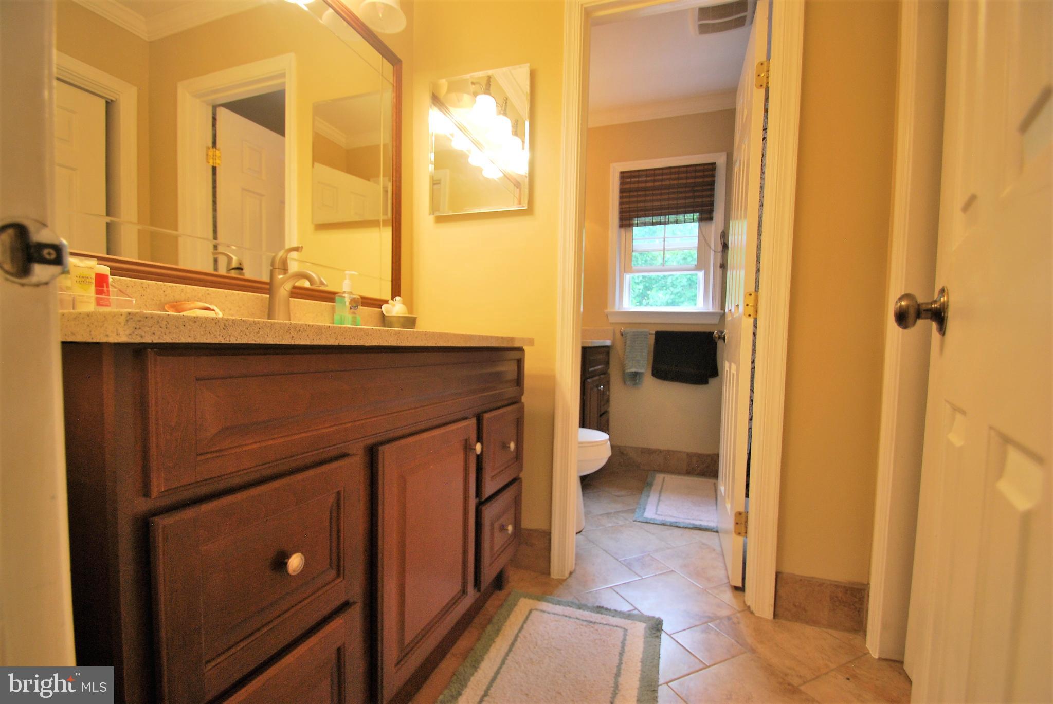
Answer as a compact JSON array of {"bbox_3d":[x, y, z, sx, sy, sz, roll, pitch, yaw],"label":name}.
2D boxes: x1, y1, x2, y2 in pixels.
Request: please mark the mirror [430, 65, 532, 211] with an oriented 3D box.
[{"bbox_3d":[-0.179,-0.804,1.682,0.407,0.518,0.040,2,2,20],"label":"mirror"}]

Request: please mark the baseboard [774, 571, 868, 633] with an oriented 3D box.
[{"bbox_3d":[0.906,0.770,1.350,0.245,0.148,0.015,2,2,20],"label":"baseboard"}]

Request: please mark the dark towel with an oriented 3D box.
[{"bbox_3d":[1.018,0.037,2.824,0.415,0.335,0.060,2,2,20],"label":"dark towel"}]

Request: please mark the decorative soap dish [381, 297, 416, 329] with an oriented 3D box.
[{"bbox_3d":[-0.467,-0.139,1.625,0.080,0.128,0.100,2,2,20],"label":"decorative soap dish"}]

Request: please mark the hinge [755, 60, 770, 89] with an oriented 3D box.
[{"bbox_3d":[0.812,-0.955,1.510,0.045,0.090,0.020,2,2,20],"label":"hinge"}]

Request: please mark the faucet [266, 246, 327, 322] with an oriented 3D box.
[{"bbox_3d":[-0.579,-0.168,1.119,0.175,0.207,0.053,2,2,20],"label":"faucet"}]

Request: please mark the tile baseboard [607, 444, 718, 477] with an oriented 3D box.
[{"bbox_3d":[0.940,0.736,2.943,0.800,0.153,0.015,2,2,20],"label":"tile baseboard"}]

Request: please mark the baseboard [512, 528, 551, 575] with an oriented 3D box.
[{"bbox_3d":[0.017,0.754,1.666,0.160,0.150,0.015,2,2,20],"label":"baseboard"}]

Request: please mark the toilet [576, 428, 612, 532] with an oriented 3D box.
[{"bbox_3d":[0.038,0.435,2.174,0.750,0.760,0.440,2,2,20],"label":"toilet"}]

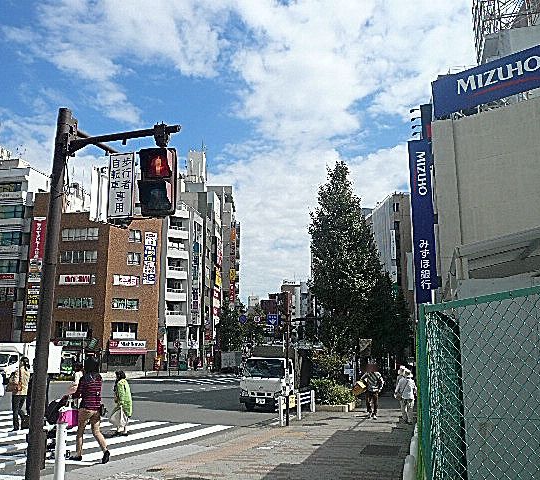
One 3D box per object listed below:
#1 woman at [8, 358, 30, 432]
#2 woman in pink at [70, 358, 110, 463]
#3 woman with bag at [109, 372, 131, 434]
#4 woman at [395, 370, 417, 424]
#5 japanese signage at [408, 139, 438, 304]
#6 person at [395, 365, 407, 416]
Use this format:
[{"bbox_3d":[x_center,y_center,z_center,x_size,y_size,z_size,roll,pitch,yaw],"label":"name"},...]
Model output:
[{"bbox_3d":[-5.660,3.470,11.700,0.420,1.590,0.520,-9,-15,36],"label":"woman"},{"bbox_3d":[-2.924,2.755,8.432,0.650,1.608,0.500,-7,-15,29],"label":"woman in pink"},{"bbox_3d":[-3.460,3.788,12.062,0.460,1.426,0.480,-7,-15,27],"label":"woman with bag"},{"bbox_3d":[3.801,4.351,14.470,0.550,1.502,0.420,-1,-13,5],"label":"woman"},{"bbox_3d":[6.300,-0.850,21.400,0.920,6.900,0.300,-3,-12,13],"label":"japanese signage"},{"bbox_3d":[4.220,4.820,16.500,0.520,1.600,0.360,-3,-12,14],"label":"person"}]

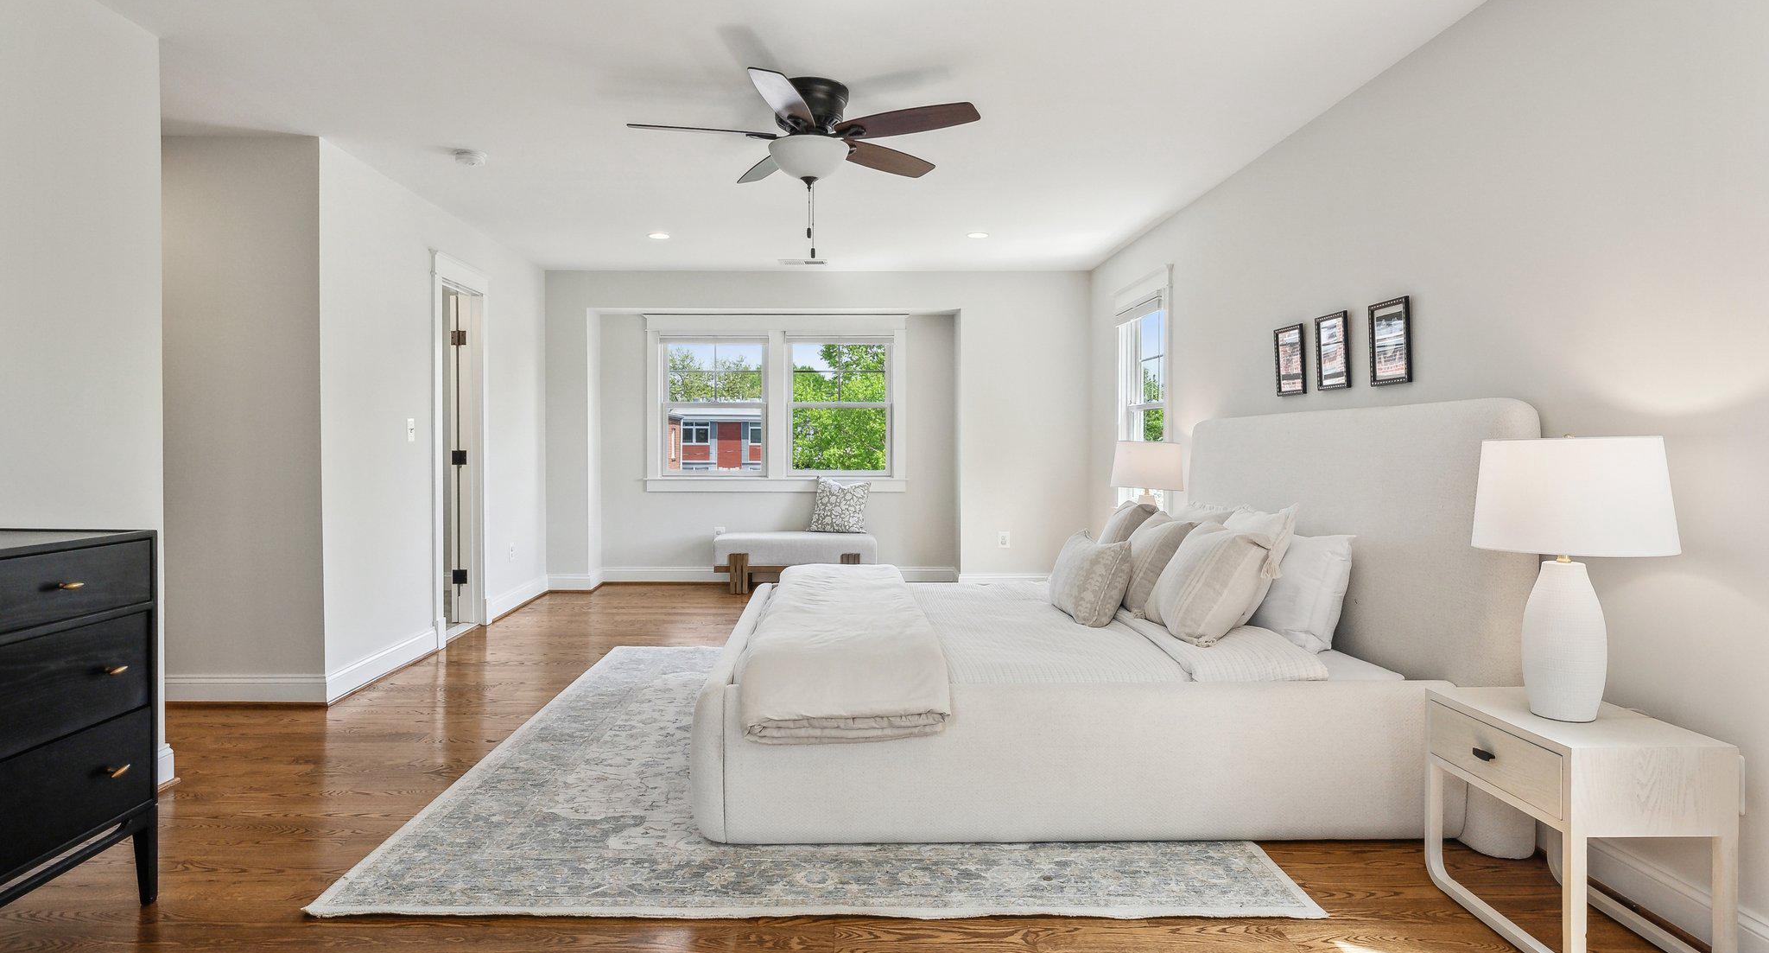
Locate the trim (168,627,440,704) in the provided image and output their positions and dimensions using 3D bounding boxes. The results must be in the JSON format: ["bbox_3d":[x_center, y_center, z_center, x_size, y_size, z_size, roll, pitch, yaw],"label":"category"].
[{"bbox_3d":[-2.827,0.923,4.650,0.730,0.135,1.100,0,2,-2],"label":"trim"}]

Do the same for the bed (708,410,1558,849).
[{"bbox_3d":[0.586,0.382,3.705,2.410,1.285,2.200,0,2,-2],"label":"bed"}]

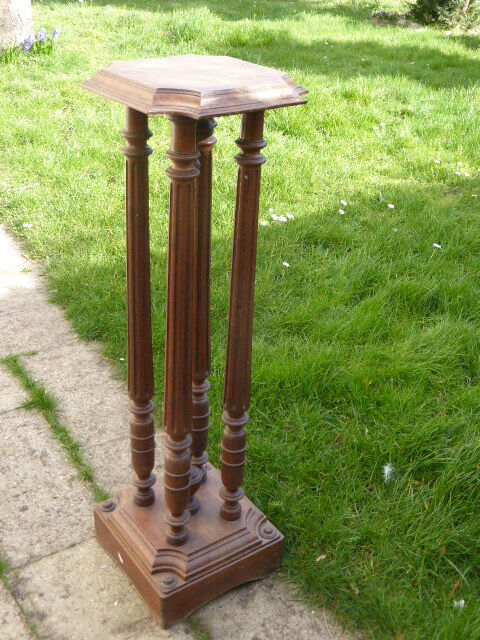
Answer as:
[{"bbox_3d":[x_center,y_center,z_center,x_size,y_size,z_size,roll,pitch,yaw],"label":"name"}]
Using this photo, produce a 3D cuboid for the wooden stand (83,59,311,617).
[{"bbox_3d":[-0.097,0.064,1.582,0.320,1.090,0.320,-18,35,-33],"label":"wooden stand"}]

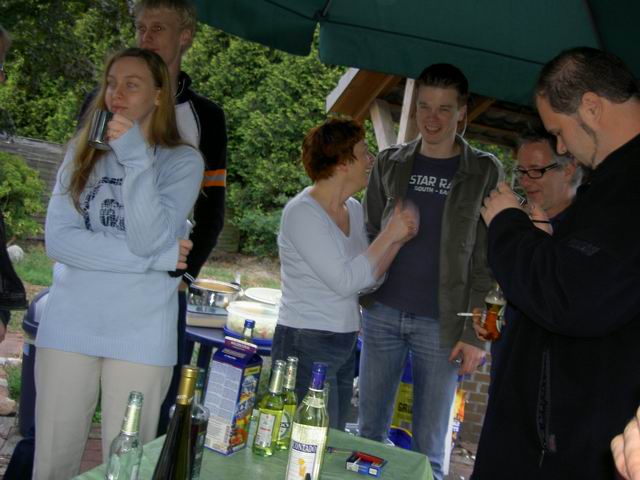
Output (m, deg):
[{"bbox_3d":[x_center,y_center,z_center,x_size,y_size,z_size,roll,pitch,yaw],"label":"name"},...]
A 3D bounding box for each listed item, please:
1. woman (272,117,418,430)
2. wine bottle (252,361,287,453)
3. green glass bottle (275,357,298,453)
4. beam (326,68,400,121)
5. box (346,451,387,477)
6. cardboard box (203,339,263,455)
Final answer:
[{"bbox_3d":[0.012,0.404,2.380,0.460,1.630,0.460,12,5,38],"label":"woman"},{"bbox_3d":[-0.120,0.414,1.786,0.061,0.230,0.061,9,4,0],"label":"wine bottle"},{"bbox_3d":[-0.072,0.417,1.841,0.061,0.230,0.061,9,4,0],"label":"green glass bottle"},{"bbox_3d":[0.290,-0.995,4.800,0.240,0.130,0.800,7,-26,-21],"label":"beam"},{"bbox_3d":[0.114,0.557,1.789,0.084,0.020,0.066,10,4,11],"label":"box"},{"bbox_3d":[-0.213,0.384,1.776,0.081,0.262,0.081,11,5,27],"label":"cardboard box"}]

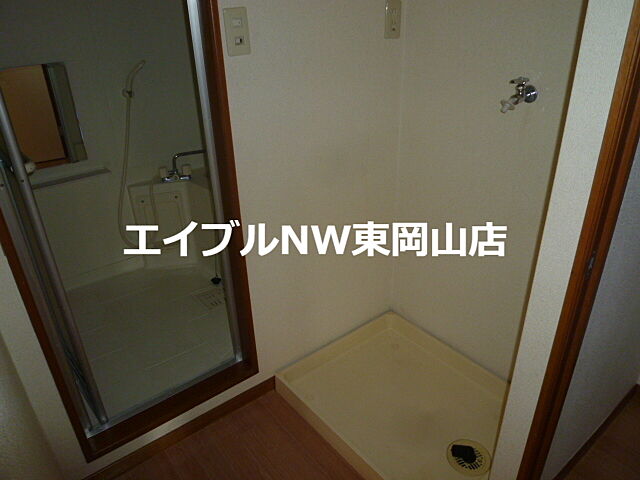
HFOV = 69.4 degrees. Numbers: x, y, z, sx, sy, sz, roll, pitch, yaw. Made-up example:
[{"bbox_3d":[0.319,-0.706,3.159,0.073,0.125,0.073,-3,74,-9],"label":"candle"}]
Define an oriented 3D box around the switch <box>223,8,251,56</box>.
[{"bbox_3d":[-0.224,-0.572,1.270,0.070,0.119,0.012,-20,31,-34],"label":"switch"}]

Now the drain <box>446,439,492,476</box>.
[{"bbox_3d":[0.488,0.703,1.511,0.135,0.035,0.135,-2,25,1],"label":"drain"}]

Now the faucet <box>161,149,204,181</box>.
[{"bbox_3d":[-0.723,-0.397,2.483,0.270,0.145,0.100,-14,28,-23],"label":"faucet"}]

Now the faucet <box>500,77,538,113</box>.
[{"bbox_3d":[0.574,-0.422,1.337,0.118,0.090,0.058,-20,31,-34],"label":"faucet"}]

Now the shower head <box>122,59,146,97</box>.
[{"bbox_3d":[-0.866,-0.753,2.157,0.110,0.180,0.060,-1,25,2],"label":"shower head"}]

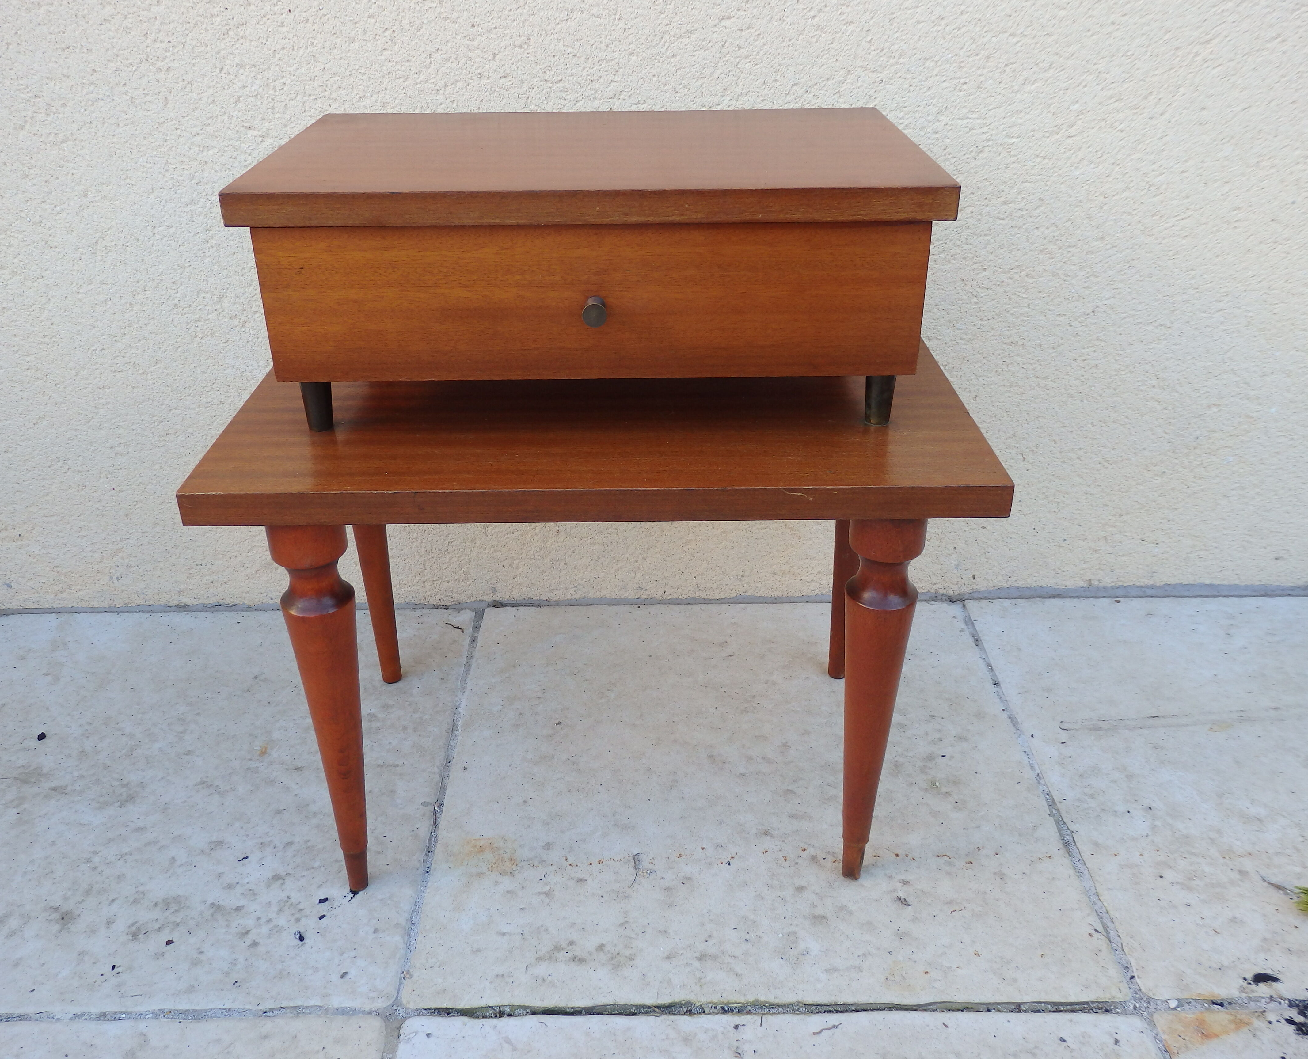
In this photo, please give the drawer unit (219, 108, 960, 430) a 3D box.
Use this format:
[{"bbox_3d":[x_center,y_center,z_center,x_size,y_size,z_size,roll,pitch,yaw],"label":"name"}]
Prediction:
[{"bbox_3d":[-0.038,-0.197,0.806,0.439,0.162,0.272,-1,30,-1],"label":"drawer unit"}]

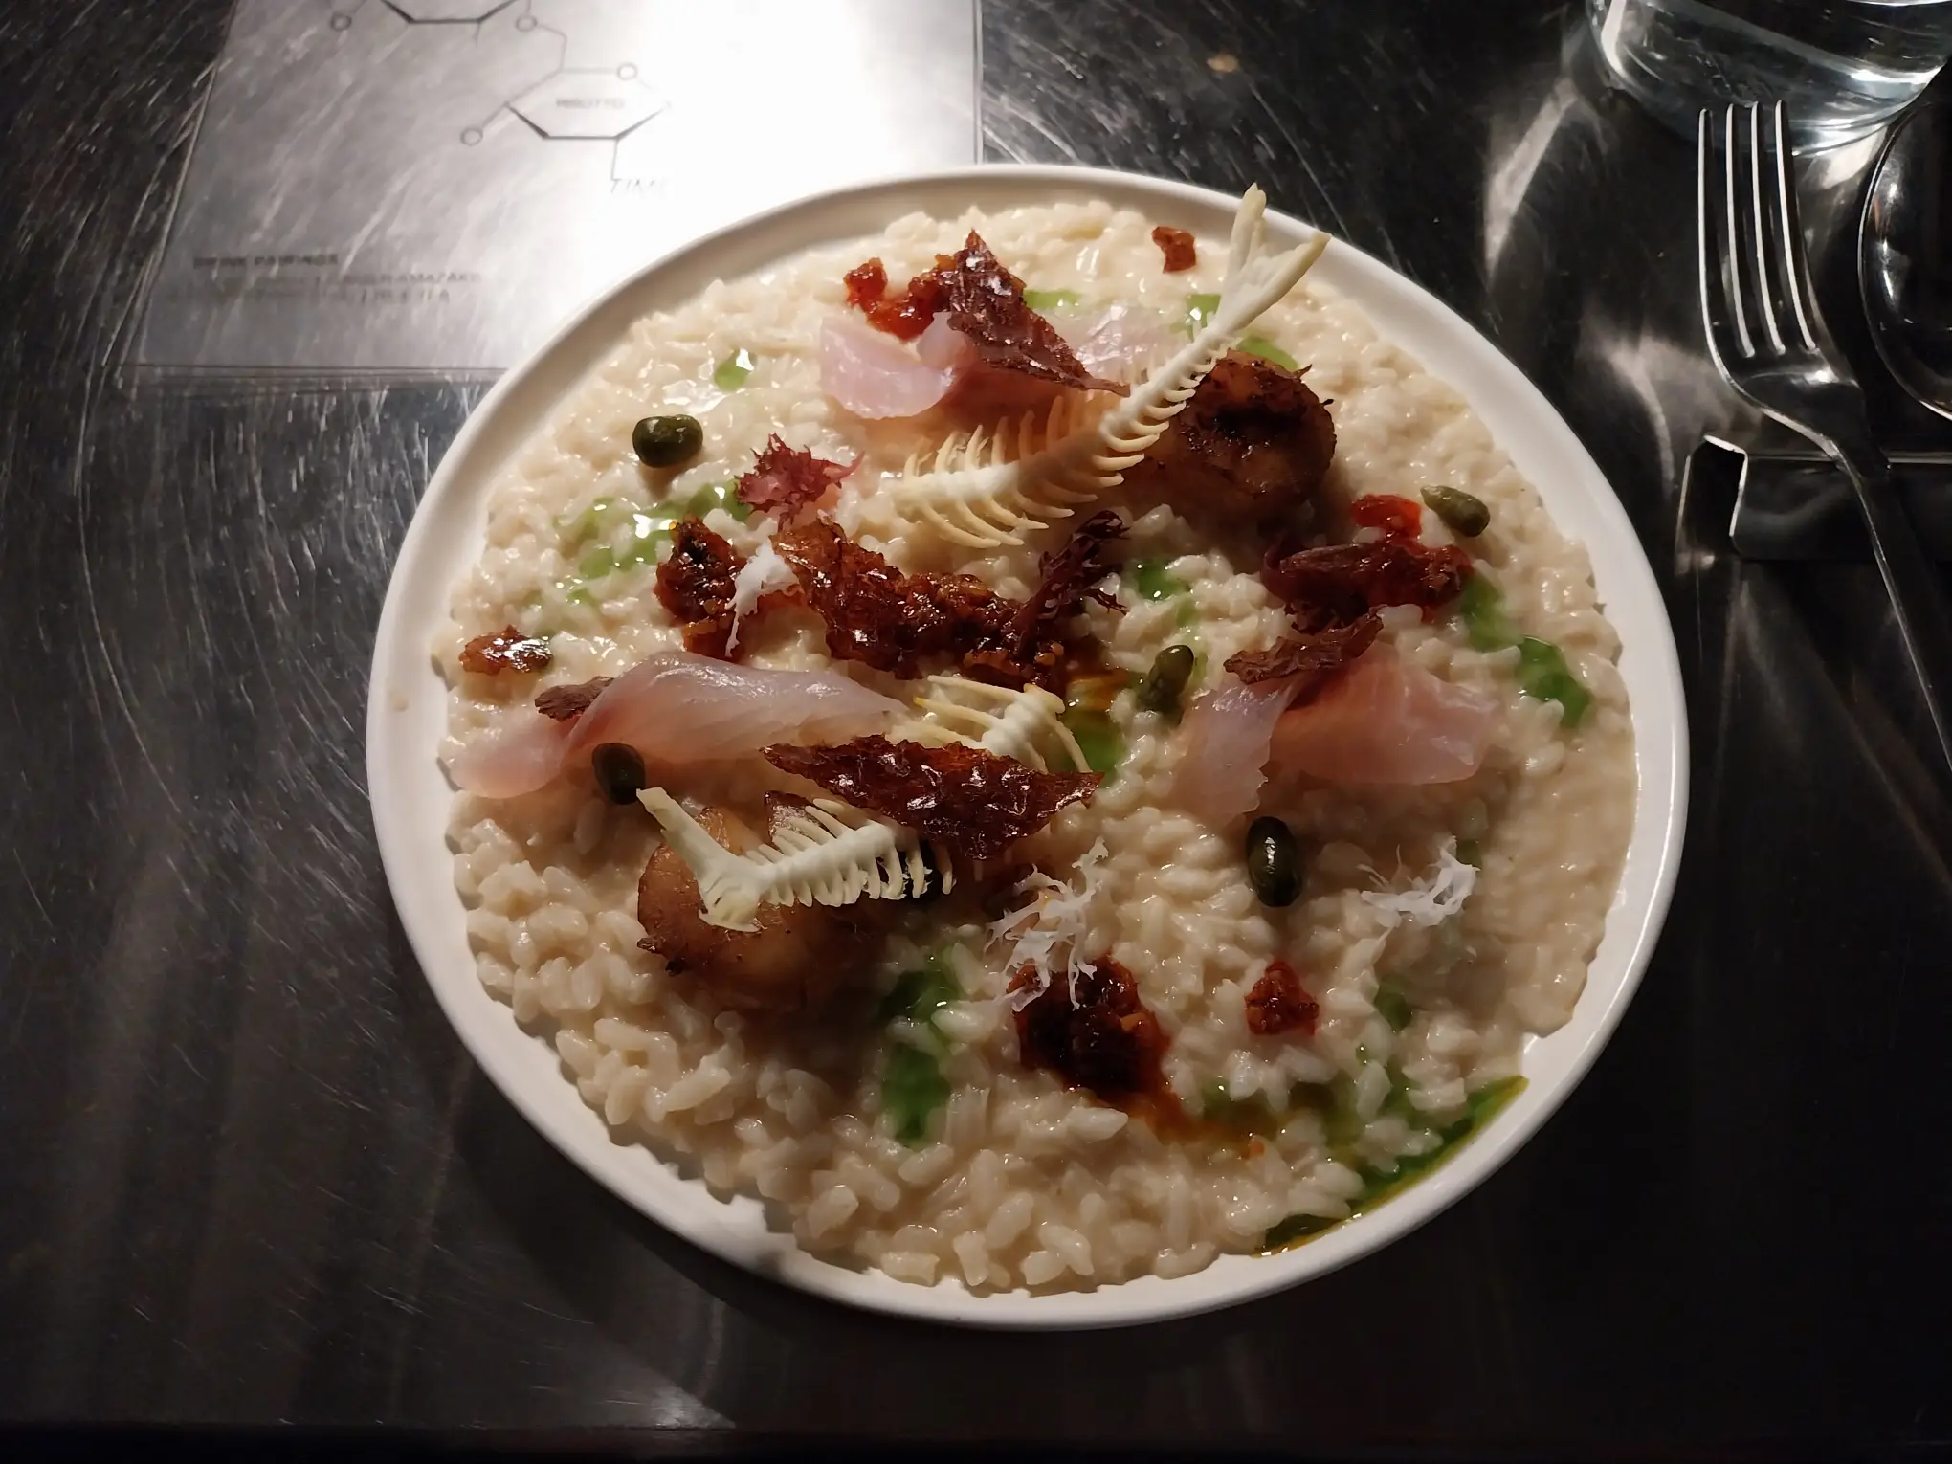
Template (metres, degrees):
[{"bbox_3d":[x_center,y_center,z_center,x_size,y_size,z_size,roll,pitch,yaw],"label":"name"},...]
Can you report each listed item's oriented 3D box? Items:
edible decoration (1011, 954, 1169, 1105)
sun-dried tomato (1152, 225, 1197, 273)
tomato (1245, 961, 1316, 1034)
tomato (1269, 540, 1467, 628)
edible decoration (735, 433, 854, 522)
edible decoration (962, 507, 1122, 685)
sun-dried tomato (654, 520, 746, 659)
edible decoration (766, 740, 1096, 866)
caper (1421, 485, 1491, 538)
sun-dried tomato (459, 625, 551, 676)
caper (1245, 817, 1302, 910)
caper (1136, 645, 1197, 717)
[{"bbox_3d":[0.016,0.042,0.208,0.022,0.008,0.021,3,63,0],"label":"edible decoration"},{"bbox_3d":[0.038,-0.092,0.279,0.008,0.004,0.011,9,63,3],"label":"sun-dried tomato"},{"bbox_3d":[0.050,0.043,0.240,0.012,0.006,0.011,1,63,-1],"label":"tomato"},{"bbox_3d":[0.073,-0.028,0.274,0.038,0.011,0.014,1,63,-1],"label":"tomato"},{"bbox_3d":[-0.035,-0.049,0.282,0.022,0.008,0.017,1,63,-1],"label":"edible decoration"},{"bbox_3d":[0.013,-0.024,0.270,0.019,0.014,0.036,28,66,12],"label":"edible decoration"},{"bbox_3d":[-0.051,-0.026,0.270,0.017,0.011,0.026,-2,63,-2],"label":"sun-dried tomato"},{"bbox_3d":[-0.006,0.010,0.213,0.049,0.008,0.018,5,63,1],"label":"edible decoration"},{"bbox_3d":[0.082,-0.038,0.251,0.013,0.006,0.007,39,69,17],"label":"caper"},{"bbox_3d":[-0.076,-0.013,0.236,0.014,0.005,0.009,-4,63,-3],"label":"sun-dried tomato"},{"bbox_3d":[0.044,0.019,0.219,0.008,0.008,0.014,-4,63,-3],"label":"caper"},{"bbox_3d":[0.034,-0.009,0.265,0.007,0.008,0.013,23,65,10],"label":"caper"}]

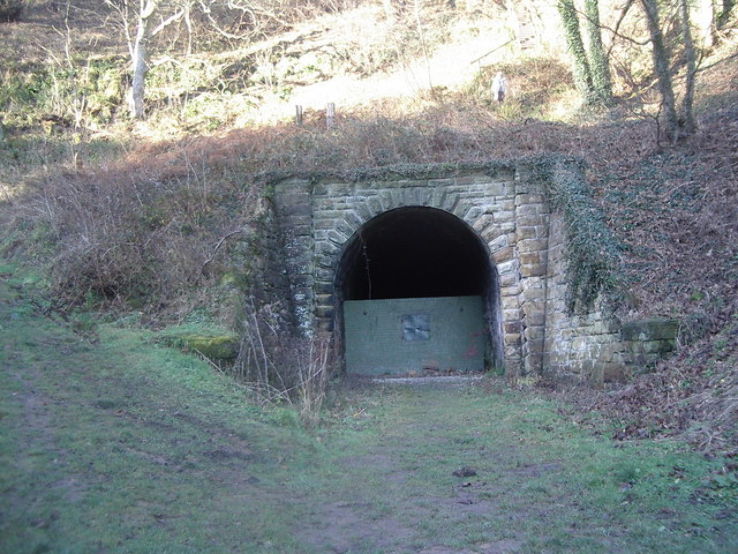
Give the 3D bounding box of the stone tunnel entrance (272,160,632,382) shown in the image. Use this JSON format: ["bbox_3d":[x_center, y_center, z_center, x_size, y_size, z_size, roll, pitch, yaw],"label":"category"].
[{"bbox_3d":[2.200,-0.150,22.800,9.600,6.150,2.800,-2,-3,3],"label":"stone tunnel entrance"}]

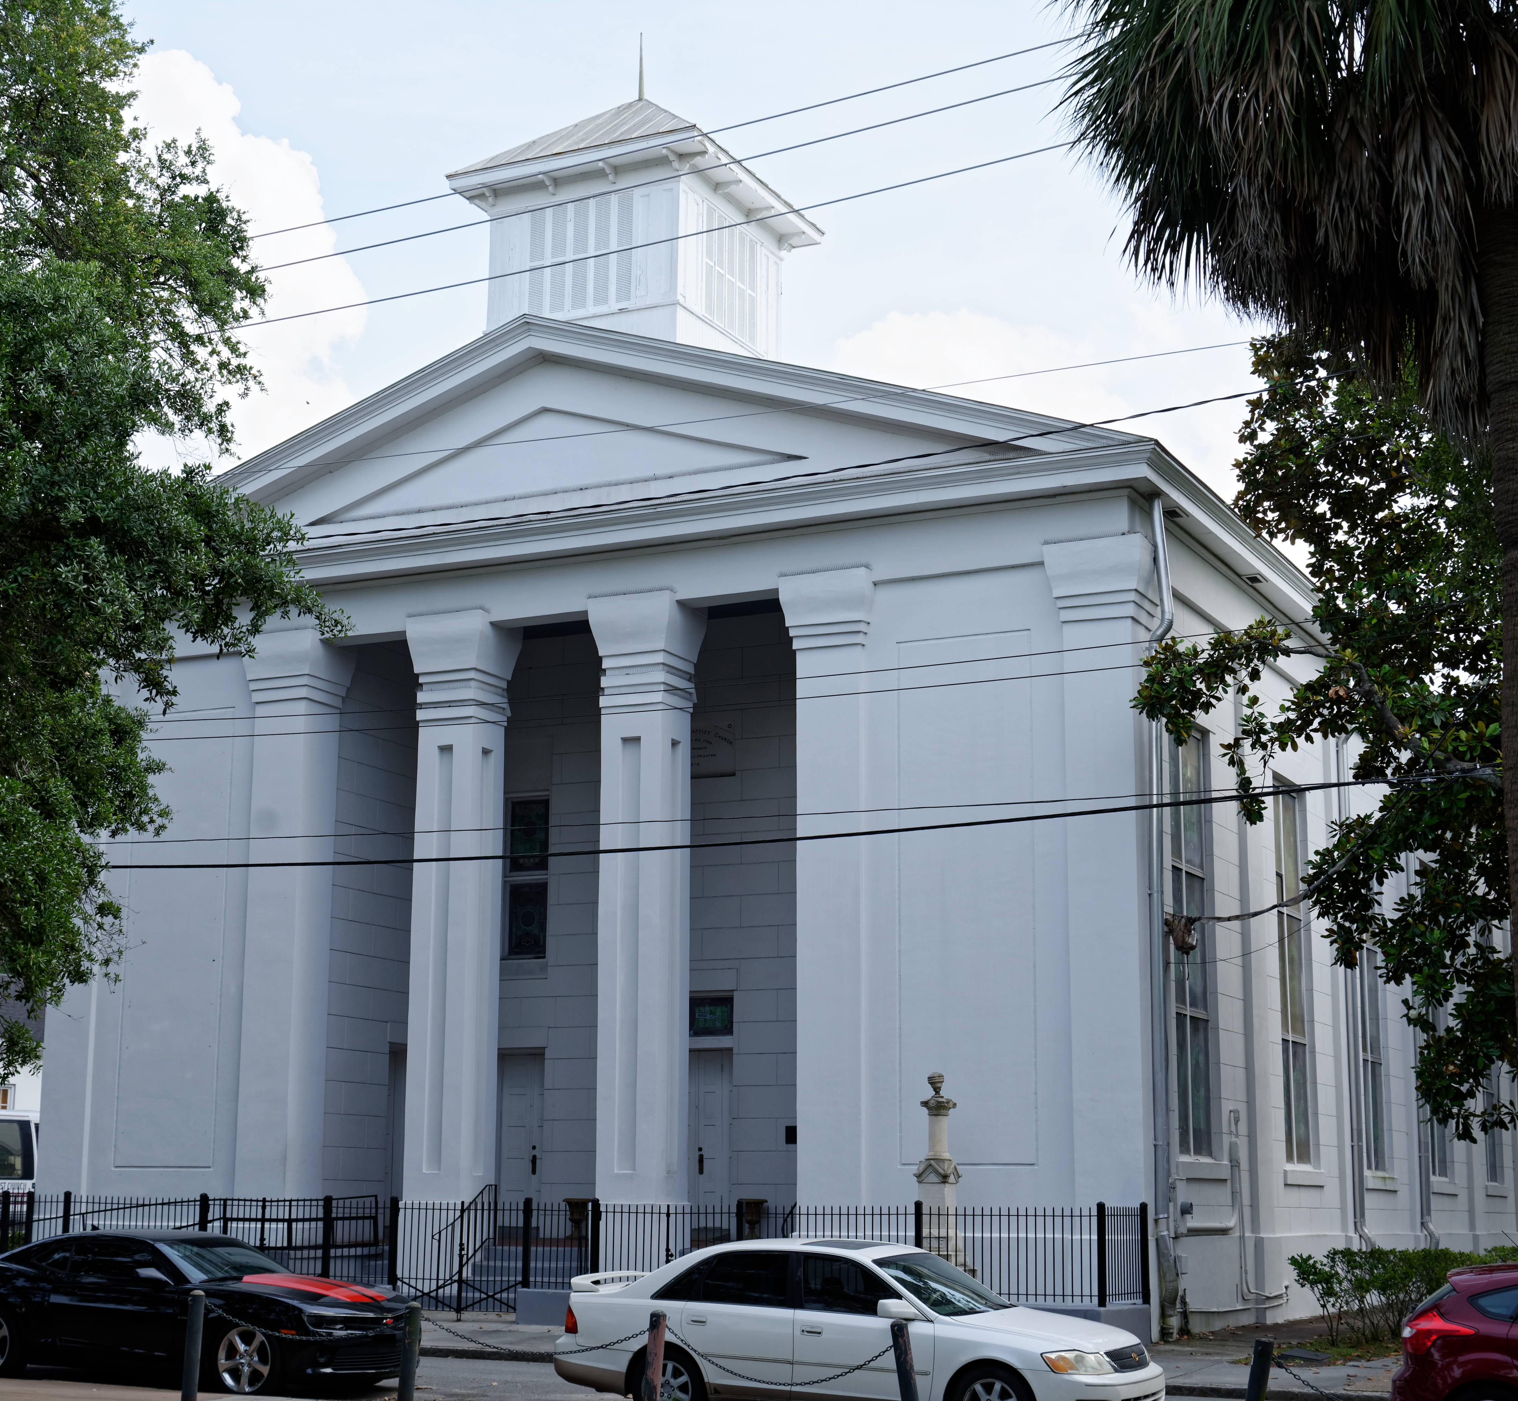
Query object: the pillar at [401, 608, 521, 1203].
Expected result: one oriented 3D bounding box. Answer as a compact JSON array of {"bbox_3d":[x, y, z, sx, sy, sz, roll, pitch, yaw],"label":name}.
[{"bbox_3d":[-4.514,3.018,36.206,1.370,8.670,1.150,-5,-13,27],"label":"pillar"}]

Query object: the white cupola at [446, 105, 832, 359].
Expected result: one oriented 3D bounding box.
[{"bbox_3d":[-1.928,-7.300,39.620,4.460,5.220,4.500,-5,-13,27],"label":"white cupola"}]

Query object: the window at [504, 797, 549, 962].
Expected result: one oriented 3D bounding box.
[{"bbox_3d":[-3.915,2.931,40.851,0.950,2.750,0.150,-5,-13,27],"label":"window"}]

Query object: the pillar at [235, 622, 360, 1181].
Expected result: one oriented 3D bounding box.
[{"bbox_3d":[-7.234,3.231,37.613,1.370,8.610,1.200,-5,-13,27],"label":"pillar"}]

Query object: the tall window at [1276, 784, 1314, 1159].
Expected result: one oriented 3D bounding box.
[{"bbox_3d":[8.197,4.237,37.853,0.180,5.770,2.050,-5,-13,27],"label":"tall window"}]

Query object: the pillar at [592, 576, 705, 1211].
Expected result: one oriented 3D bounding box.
[{"bbox_3d":[-1.636,2.762,34.727,1.380,8.590,1.100,-5,-13,27],"label":"pillar"}]

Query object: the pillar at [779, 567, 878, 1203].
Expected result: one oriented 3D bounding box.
[{"bbox_3d":[1.070,2.469,33.374,1.400,8.570,1.100,-5,-13,27],"label":"pillar"}]

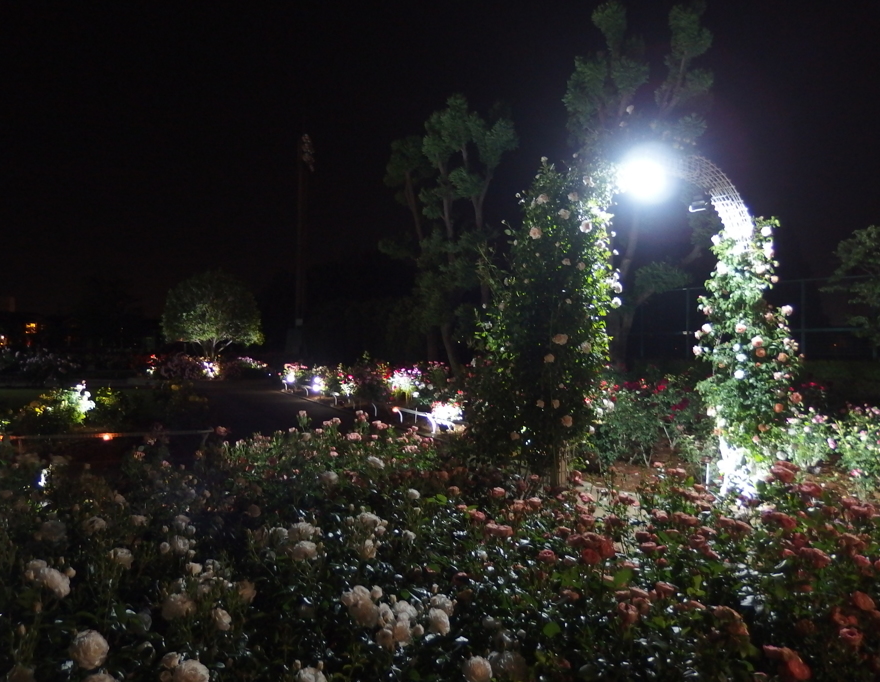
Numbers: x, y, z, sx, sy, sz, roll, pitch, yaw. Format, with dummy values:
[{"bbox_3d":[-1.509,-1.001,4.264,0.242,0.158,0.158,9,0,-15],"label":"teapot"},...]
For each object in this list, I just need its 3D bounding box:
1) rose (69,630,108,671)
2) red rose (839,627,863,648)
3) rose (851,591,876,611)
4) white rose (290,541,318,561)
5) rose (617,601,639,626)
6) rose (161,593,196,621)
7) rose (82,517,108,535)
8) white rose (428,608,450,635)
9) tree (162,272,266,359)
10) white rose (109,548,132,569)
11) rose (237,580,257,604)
[{"bbox_3d":[-0.759,0.670,1.600,0.085,0.087,0.085,1,-1,-25],"label":"rose"},{"bbox_3d":[1.111,0.802,2.000,0.065,0.055,0.062,1,0,29],"label":"red rose"},{"bbox_3d":[1.090,0.667,1.900,0.063,0.051,0.060,0,-1,30],"label":"rose"},{"bbox_3d":[-0.486,0.751,2.650,0.100,0.067,0.095,1,0,-10],"label":"white rose"},{"bbox_3d":[0.463,0.672,1.820,0.051,0.061,0.056,0,-1,14],"label":"rose"},{"bbox_3d":[-0.743,0.754,2.100,0.102,0.074,0.097,1,0,-19],"label":"rose"},{"bbox_3d":[-1.240,0.663,2.650,0.088,0.068,0.085,1,-1,-25],"label":"rose"},{"bbox_3d":[-0.001,0.778,2.050,0.061,0.067,0.058,1,0,0],"label":"white rose"},{"bbox_3d":[-8.597,-0.682,28.000,3.901,4.053,4.000,0,-1,0],"label":"tree"},{"bbox_3d":[-1.120,0.765,2.600,0.077,0.065,0.073,1,0,-23],"label":"white rose"},{"bbox_3d":[-0.510,0.661,1.950,0.052,0.058,0.056,0,-1,-15],"label":"rose"}]

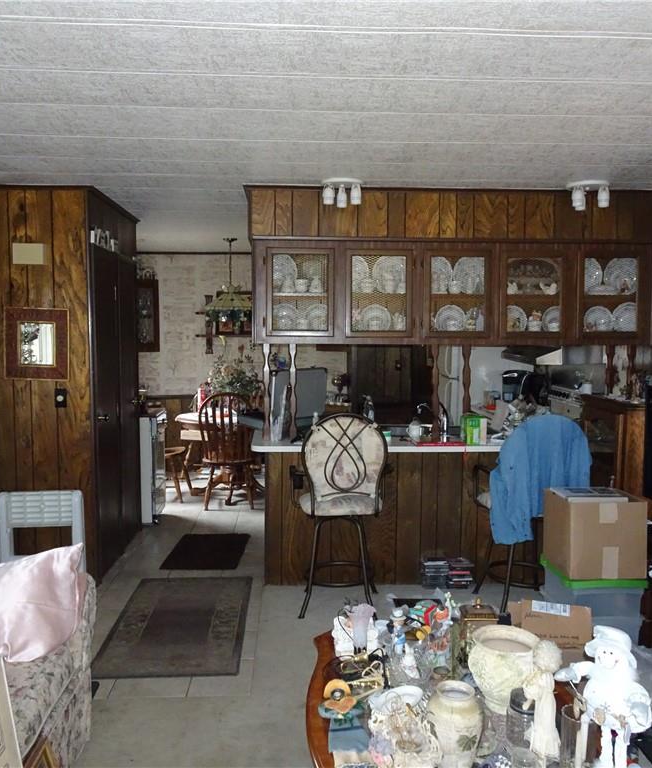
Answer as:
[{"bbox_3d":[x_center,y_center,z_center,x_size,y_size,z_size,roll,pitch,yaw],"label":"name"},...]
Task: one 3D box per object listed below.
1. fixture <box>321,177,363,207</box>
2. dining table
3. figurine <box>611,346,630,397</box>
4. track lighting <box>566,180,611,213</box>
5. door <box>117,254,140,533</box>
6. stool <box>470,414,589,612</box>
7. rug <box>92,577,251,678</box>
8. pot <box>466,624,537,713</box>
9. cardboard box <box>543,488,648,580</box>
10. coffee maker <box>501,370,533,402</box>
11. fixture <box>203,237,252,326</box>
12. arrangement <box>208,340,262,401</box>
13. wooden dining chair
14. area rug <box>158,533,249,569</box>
[{"bbox_3d":[0.095,-1.077,4.042,0.235,0.145,0.235,0,4,-3],"label":"fixture"},{"bbox_3d":[-0.886,0.688,6.832,1.140,0.745,1.100,0,4,-3],"label":"dining table"},{"bbox_3d":[1.704,-0.075,4.096,0.100,0.295,0.100,3,5,28],"label":"figurine"},{"bbox_3d":[1.482,-1.050,4.015,0.228,0.149,0.204,0,4,-3],"label":"track lighting"},{"bbox_3d":[-1.439,0.145,5.237,0.050,2.050,0.630,0,4,-3],"label":"door"},{"bbox_3d":[1.143,0.706,4.051,0.534,1.121,0.542,-1,4,-11],"label":"stool"},{"bbox_3d":[-0.774,1.269,3.844,0.688,0.012,1.269,0,4,-3],"label":"rug"},{"bbox_3d":[0.515,0.846,2.082,0.210,0.205,0.210,0,4,0],"label":"pot"},{"bbox_3d":[1.280,0.697,3.367,0.357,0.367,0.290,0,4,-3],"label":"cardboard box"},{"bbox_3d":[1.711,0.034,6.344,0.220,0.292,0.270,4,6,38],"label":"coffee maker"},{"bbox_3d":[-0.874,-0.937,6.593,0.520,0.810,0.520,0,4,-3],"label":"fixture"},{"bbox_3d":[-0.871,-0.063,6.728,0.520,0.700,0.500,0,4,-3],"label":"arrangement"},{"bbox_3d":[-0.866,0.576,6.353,0.500,1.040,0.560,0,4,-3],"label":"wooden dining chair"},{"bbox_3d":[-0.834,1.176,5.040,0.505,0.012,0.798,0,4,0],"label":"area rug"}]

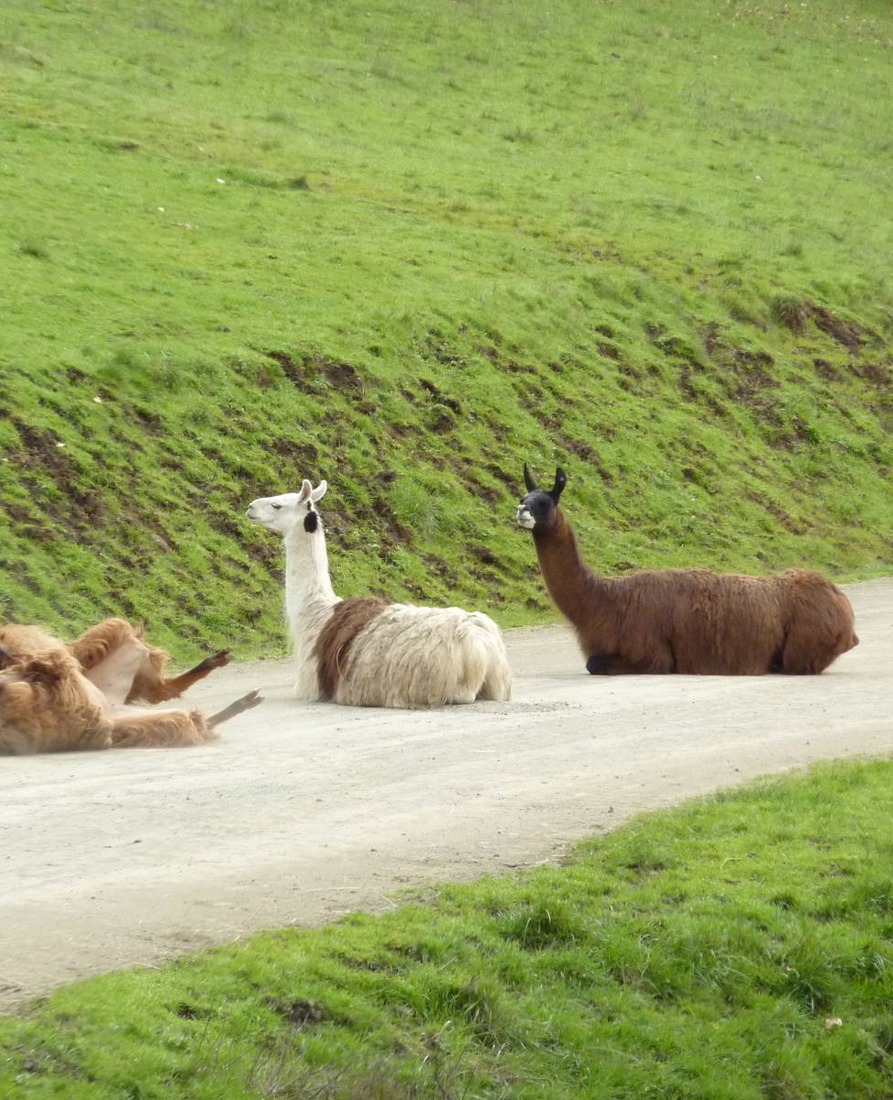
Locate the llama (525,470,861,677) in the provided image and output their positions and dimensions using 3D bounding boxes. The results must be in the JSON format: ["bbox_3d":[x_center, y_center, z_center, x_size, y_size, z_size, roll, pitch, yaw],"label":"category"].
[{"bbox_3d":[1.126,0.097,48.000,1.570,0.970,0.550,-1,6,-6],"label":"llama"}]

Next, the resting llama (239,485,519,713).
[{"bbox_3d":[-0.307,0.198,46.600,1.300,1.000,0.580,5,8,45],"label":"resting llama"}]

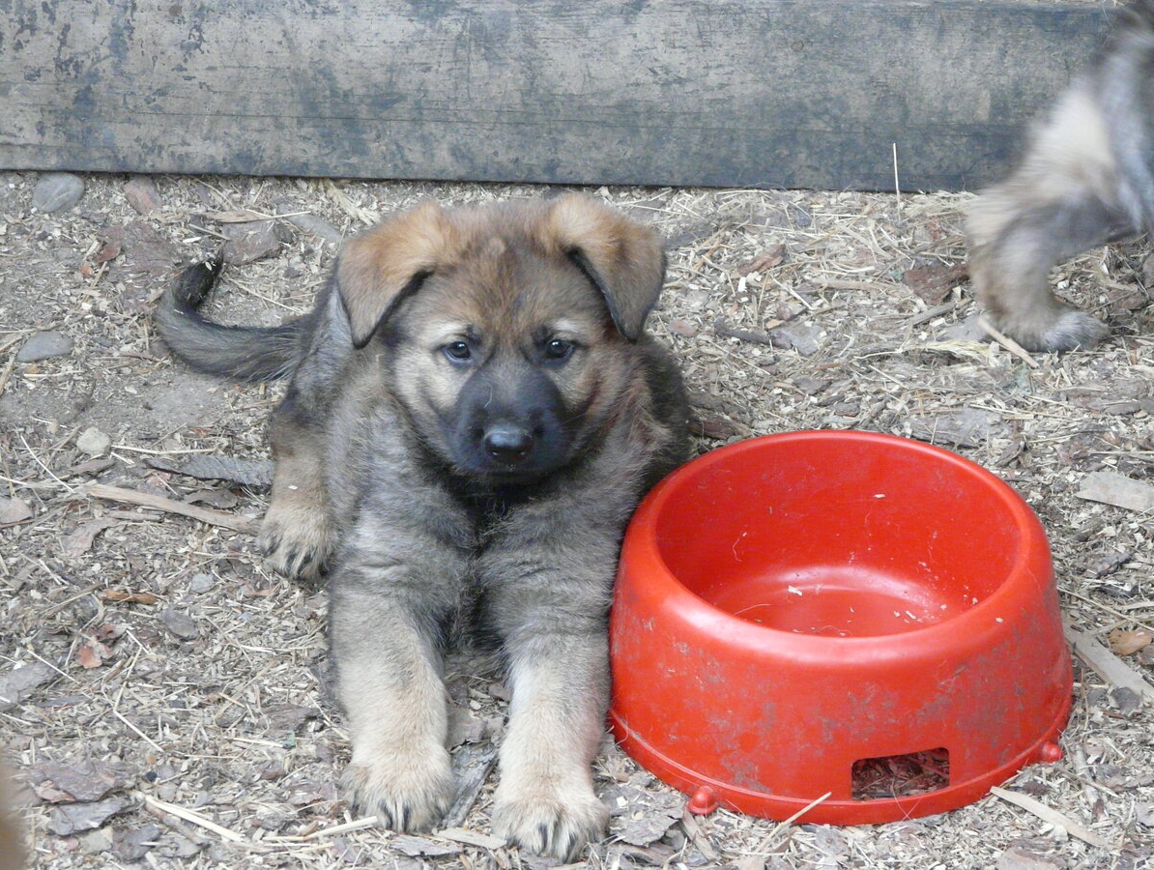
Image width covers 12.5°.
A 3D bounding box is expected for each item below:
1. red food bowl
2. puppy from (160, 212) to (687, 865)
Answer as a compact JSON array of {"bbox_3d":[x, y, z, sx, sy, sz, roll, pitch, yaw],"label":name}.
[{"bbox_3d":[0.146,0.096,2.876,0.255,0.109,0.255,0,31,0],"label":"red food bowl"},{"bbox_3d":[-0.076,-0.048,2.971,0.276,0.260,0.636,-5,31,-9],"label":"puppy"}]

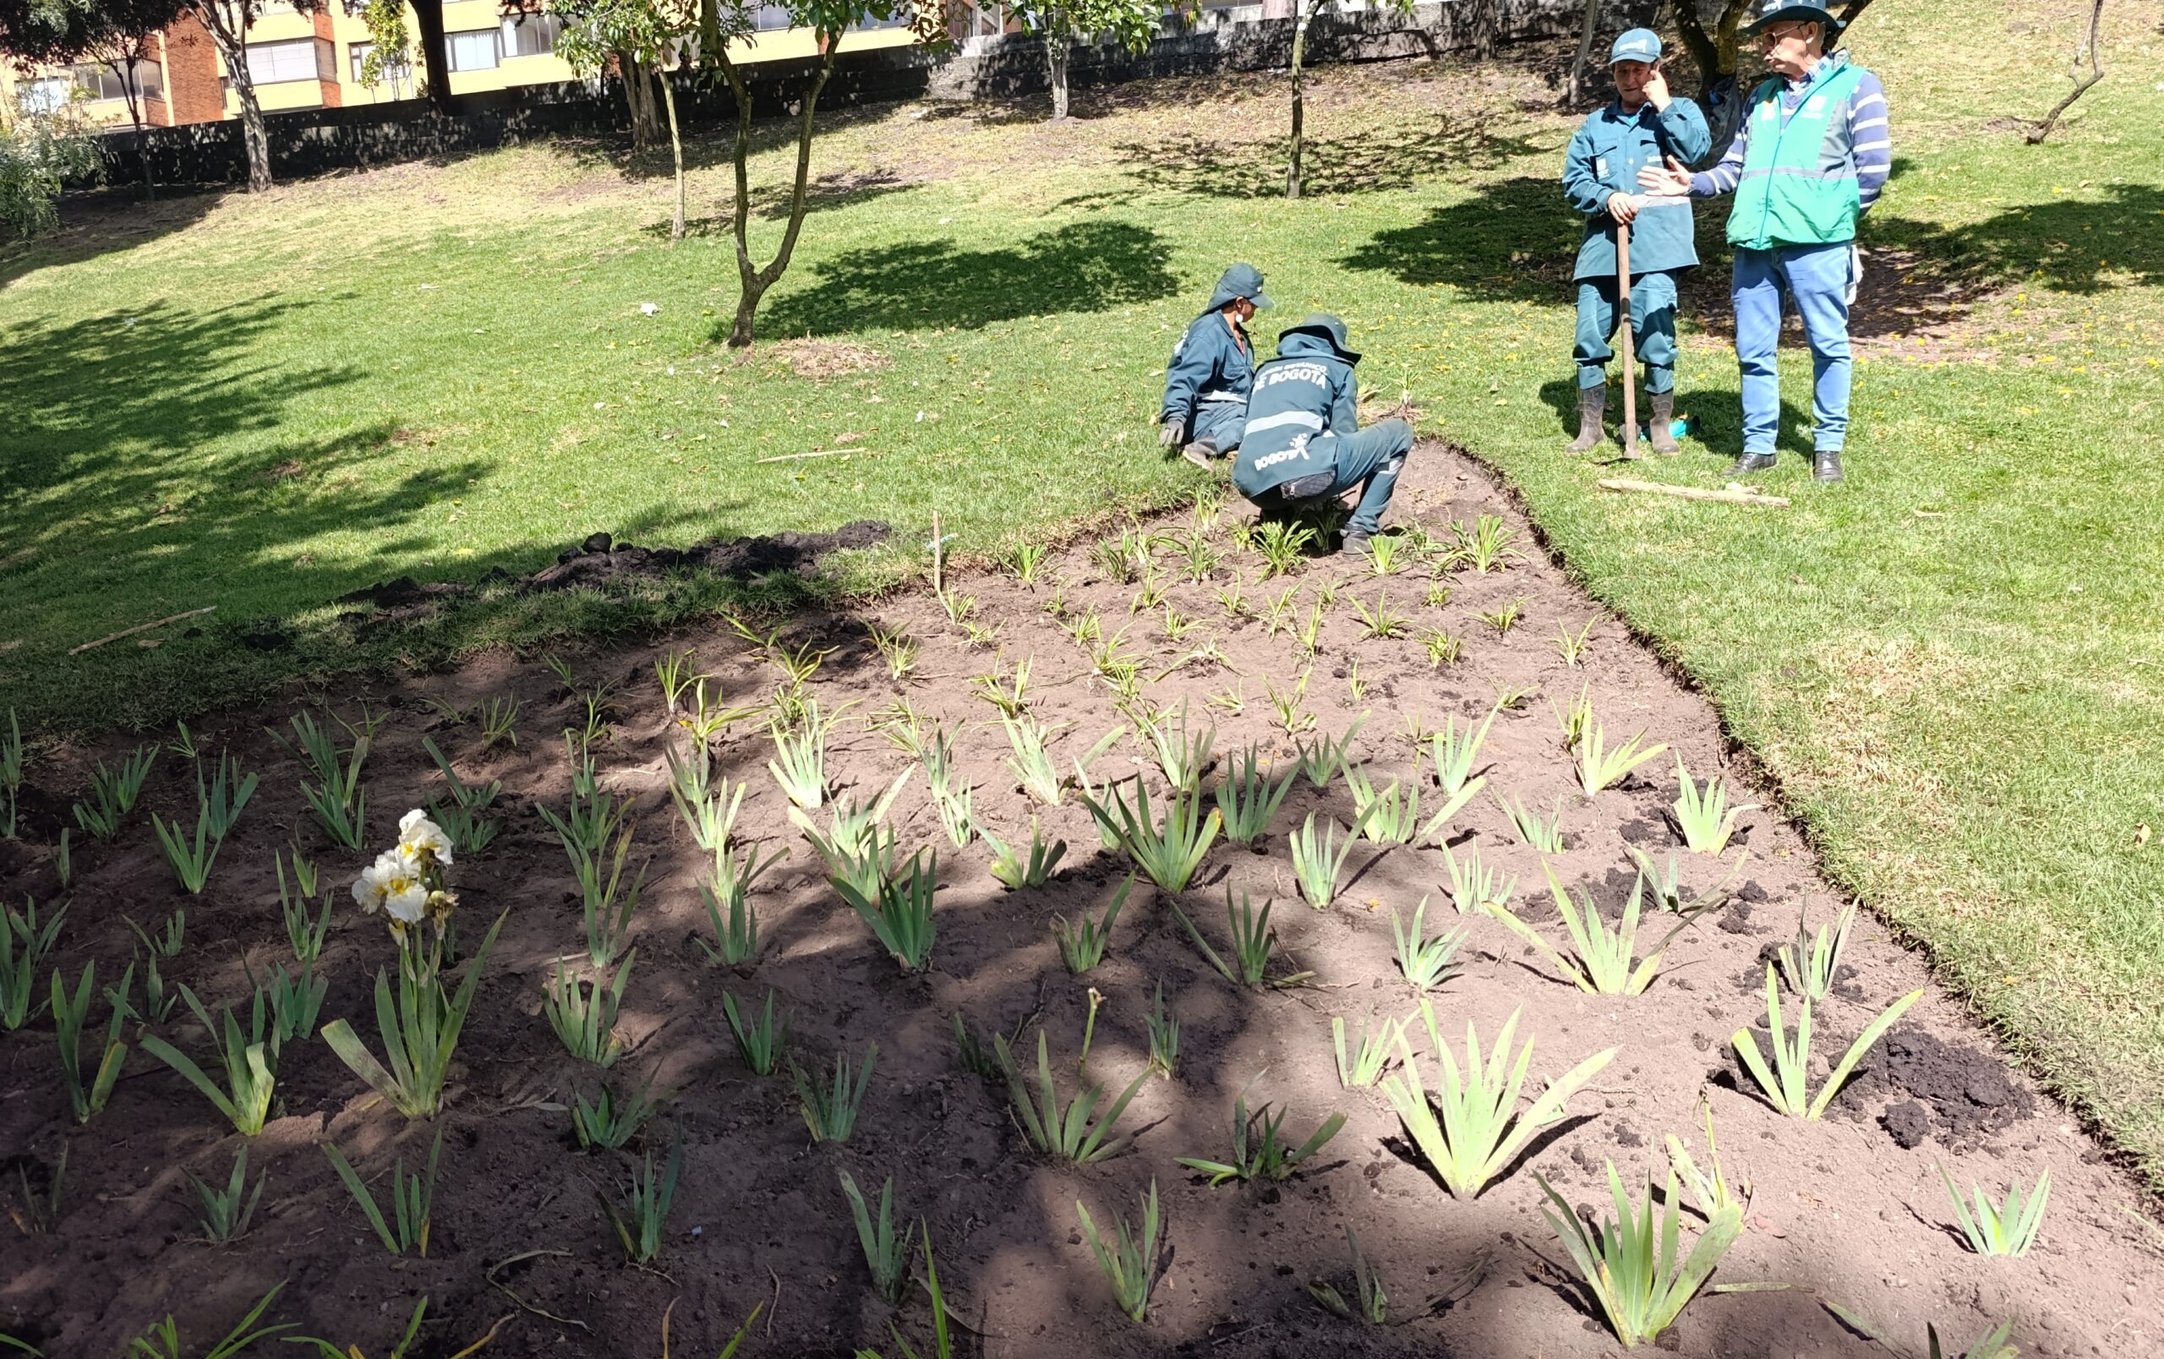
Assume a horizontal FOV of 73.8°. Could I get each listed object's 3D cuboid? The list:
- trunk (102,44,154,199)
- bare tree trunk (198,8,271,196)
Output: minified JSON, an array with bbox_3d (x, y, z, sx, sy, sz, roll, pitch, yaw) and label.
[{"bbox_3d":[-12.570,-7.350,19.000,0.600,2.000,0.420,-1,10,0],"label":"trunk"},{"bbox_3d":[-13.498,-9.247,23.000,0.670,2.671,0.600,-7,12,-28],"label":"bare tree trunk"}]

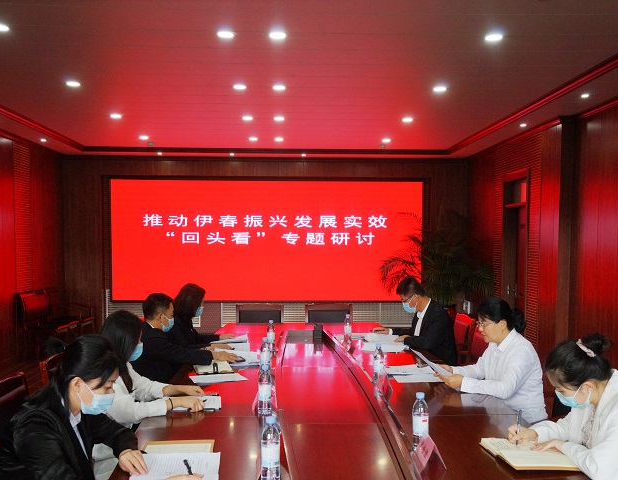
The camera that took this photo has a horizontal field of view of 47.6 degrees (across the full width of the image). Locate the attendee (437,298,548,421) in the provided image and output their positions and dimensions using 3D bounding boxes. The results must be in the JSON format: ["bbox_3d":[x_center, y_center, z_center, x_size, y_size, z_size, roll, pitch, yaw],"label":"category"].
[{"bbox_3d":[0.980,0.955,3.830,0.630,1.270,0.530,1,0,-5],"label":"attendee"}]

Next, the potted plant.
[{"bbox_3d":[1.800,0.616,9.900,1.530,2.000,1.450,1,0,0],"label":"potted plant"}]

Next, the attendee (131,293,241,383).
[{"bbox_3d":[-0.840,0.972,4.750,0.720,1.210,0.580,1,0,-12],"label":"attendee"}]

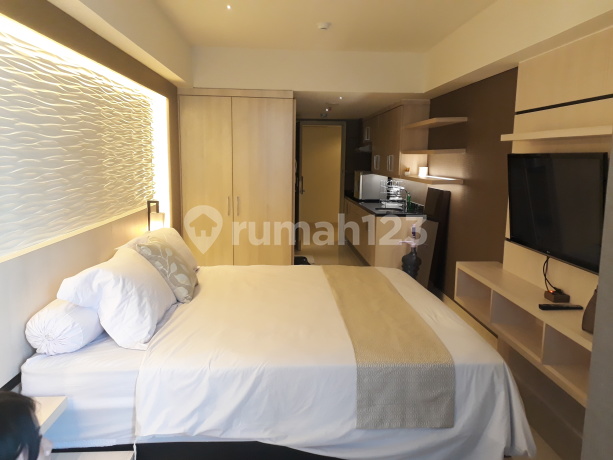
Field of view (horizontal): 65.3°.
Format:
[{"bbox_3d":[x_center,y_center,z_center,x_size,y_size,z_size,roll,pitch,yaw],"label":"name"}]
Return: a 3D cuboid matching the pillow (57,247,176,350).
[{"bbox_3d":[-0.930,0.308,2.491,0.470,0.210,0.640,42,5,-8],"label":"pillow"}]

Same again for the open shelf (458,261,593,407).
[{"bbox_3d":[1.427,0.554,2.961,0.350,0.310,1.850,0,9,-3],"label":"open shelf"}]

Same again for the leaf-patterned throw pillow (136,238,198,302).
[{"bbox_3d":[-0.880,0.210,3.062,0.140,0.430,0.440,-41,7,6],"label":"leaf-patterned throw pillow"}]

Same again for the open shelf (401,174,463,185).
[{"bbox_3d":[1.332,-0.548,5.207,0.315,0.038,1.230,0,9,-3],"label":"open shelf"}]

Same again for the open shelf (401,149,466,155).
[{"bbox_3d":[1.336,-0.836,5.163,0.315,0.038,1.230,0,9,-3],"label":"open shelf"}]

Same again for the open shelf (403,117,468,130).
[{"bbox_3d":[1.341,-1.129,5.119,0.315,0.038,1.230,0,9,-3],"label":"open shelf"}]

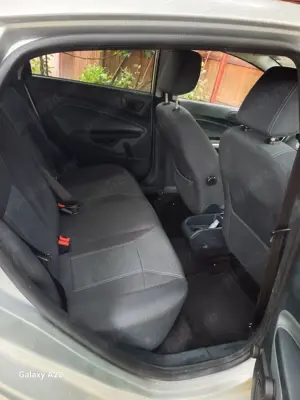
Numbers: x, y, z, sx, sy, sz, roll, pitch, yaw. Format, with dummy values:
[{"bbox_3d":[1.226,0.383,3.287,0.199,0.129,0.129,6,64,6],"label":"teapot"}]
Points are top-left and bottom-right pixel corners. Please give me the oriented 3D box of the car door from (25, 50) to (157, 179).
[{"bbox_3d":[-0.371,-0.502,1.790,0.870,0.930,0.180,-2,30,-19],"label":"car door"}]

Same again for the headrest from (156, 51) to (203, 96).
[{"bbox_3d":[0.149,-0.654,1.480,0.135,0.210,0.265,-9,32,-14],"label":"headrest"}]

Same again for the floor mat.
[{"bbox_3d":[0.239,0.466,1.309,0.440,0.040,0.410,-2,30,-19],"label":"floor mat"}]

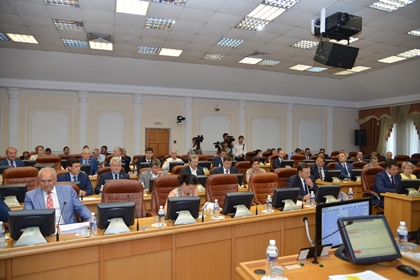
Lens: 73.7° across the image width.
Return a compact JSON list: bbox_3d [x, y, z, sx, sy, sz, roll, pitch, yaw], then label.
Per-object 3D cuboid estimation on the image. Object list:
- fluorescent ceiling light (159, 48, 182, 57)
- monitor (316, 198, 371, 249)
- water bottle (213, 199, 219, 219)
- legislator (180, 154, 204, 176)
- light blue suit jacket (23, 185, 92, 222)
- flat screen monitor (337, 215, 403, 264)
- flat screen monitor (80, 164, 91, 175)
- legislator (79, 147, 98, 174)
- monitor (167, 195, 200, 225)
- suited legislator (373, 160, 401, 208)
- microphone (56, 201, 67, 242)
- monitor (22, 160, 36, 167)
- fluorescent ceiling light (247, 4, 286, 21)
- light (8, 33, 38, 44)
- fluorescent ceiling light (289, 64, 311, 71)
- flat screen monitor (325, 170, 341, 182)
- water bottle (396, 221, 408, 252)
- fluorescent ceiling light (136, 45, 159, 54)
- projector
[{"bbox_3d":[-1.072,-2.351,7.603,0.600,0.090,0.600,0,0,-19],"label":"fluorescent ceiling light"},{"bbox_3d":[1.112,0.700,2.285,0.630,0.375,0.090,1,0,-24],"label":"monitor"},{"bbox_3d":[0.072,0.823,3.370,0.067,0.220,0.067,0,0,0],"label":"water bottle"},{"bbox_3d":[-0.330,0.960,5.420,0.540,1.320,0.700,0,0,-12],"label":"legislator"},{"bbox_3d":[-1.690,0.800,3.170,0.680,0.600,0.420,0,0,-21],"label":"light blue suit jacket"},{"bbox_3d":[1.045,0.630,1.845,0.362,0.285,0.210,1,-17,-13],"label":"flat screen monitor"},{"bbox_3d":[-2.828,0.686,6.300,0.380,0.320,0.180,0,0,-16],"label":"flat screen monitor"},{"bbox_3d":[-2.540,0.860,5.820,0.540,1.330,0.720,0,0,-20],"label":"legislator"},{"bbox_3d":[-0.275,0.725,2.900,0.350,0.285,0.180,0,0,-12],"label":"monitor"},{"bbox_3d":[3.120,0.970,4.950,0.530,1.260,0.680,1,0,-18],"label":"suited legislator"},{"bbox_3d":[-1.283,0.700,2.420,0.070,0.315,0.110,0,0,-9],"label":"microphone"},{"bbox_3d":[-4.059,0.619,6.350,0.350,0.280,0.180,0,0,-19],"label":"monitor"},{"bbox_3d":[1.044,-2.334,5.119,0.600,0.070,0.600,1,0,-19],"label":"fluorescent ceiling light"},{"bbox_3d":[-4.347,-2.350,6.470,0.600,0.070,0.600,1,0,-19],"label":"light"},{"bbox_3d":[2.914,-2.340,8.975,0.600,0.080,0.600,0,0,-19],"label":"fluorescent ceiling light"},{"bbox_3d":[2.510,0.750,5.750,0.340,0.265,0.180,0,0,-2],"label":"flat screen monitor"},{"bbox_3d":[1.334,0.671,1.940,0.066,0.212,0.066,0,0,0],"label":"water bottle"},{"bbox_3d":[-1.616,-2.420,7.504,0.600,0.080,0.600,1,0,-19],"label":"fluorescent ceiling light"},{"bbox_3d":[2.280,-2.010,5.000,0.580,0.250,0.500,1,0,-22],"label":"projector"}]

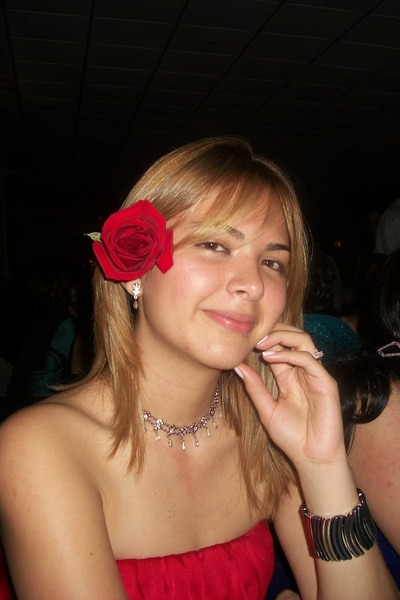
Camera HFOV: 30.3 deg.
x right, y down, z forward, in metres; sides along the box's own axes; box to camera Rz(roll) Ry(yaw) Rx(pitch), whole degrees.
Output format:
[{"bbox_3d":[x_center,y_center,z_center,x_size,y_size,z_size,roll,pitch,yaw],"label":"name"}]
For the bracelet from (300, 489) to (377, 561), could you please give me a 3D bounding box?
[{"bbox_3d":[0.132,0.214,0.705,0.064,0.046,0.057,-17,16,5],"label":"bracelet"}]

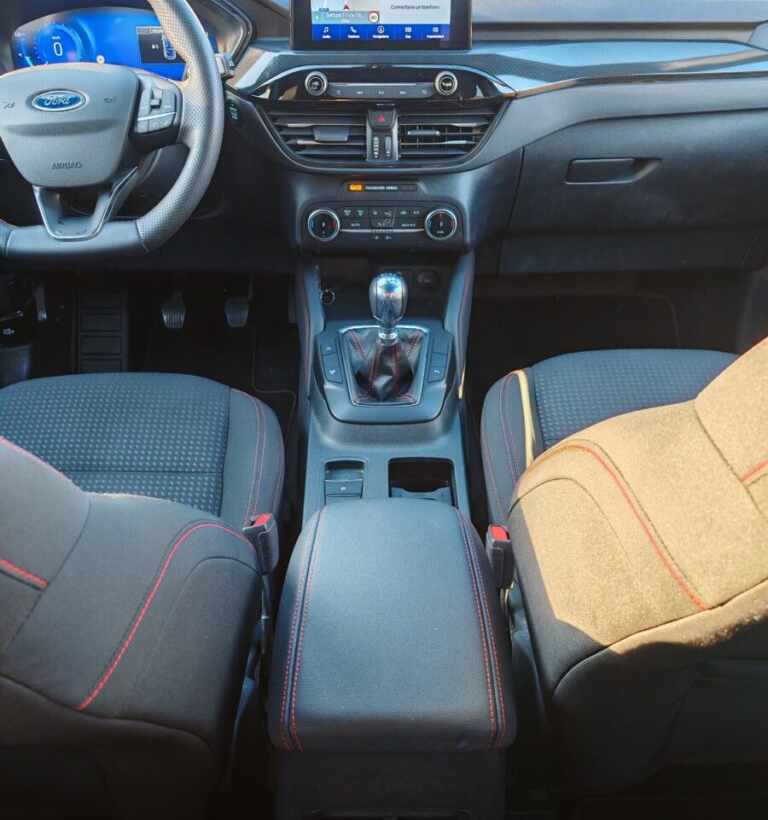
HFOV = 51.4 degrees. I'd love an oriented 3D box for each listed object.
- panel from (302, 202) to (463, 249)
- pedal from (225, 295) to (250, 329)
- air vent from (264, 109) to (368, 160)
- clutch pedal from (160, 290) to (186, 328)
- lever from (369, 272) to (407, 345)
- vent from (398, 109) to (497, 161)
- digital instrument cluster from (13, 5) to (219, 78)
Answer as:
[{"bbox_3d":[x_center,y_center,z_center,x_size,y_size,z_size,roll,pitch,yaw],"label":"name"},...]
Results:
[{"bbox_3d":[-0.003,-0.256,1.100,0.213,0.064,0.035,0,21,0],"label":"panel"},{"bbox_3d":[-0.288,-0.193,1.570,0.048,0.066,0.033,0,14,0],"label":"pedal"},{"bbox_3d":[-0.089,-0.363,1.050,0.129,0.068,0.040,0,29,0],"label":"air vent"},{"bbox_3d":[-0.414,-0.196,1.570,0.048,0.069,0.033,0,14,0],"label":"clutch pedal"},{"bbox_3d":[0.005,-0.132,1.025,0.049,0.088,0.050,0,34,0],"label":"lever"},{"bbox_3d":[0.084,-0.363,1.050,0.127,0.068,0.040,0,29,0],"label":"vent"},{"bbox_3d":[-0.371,-0.501,1.095,0.275,0.100,0.030,0,23,0],"label":"digital instrument cluster"}]

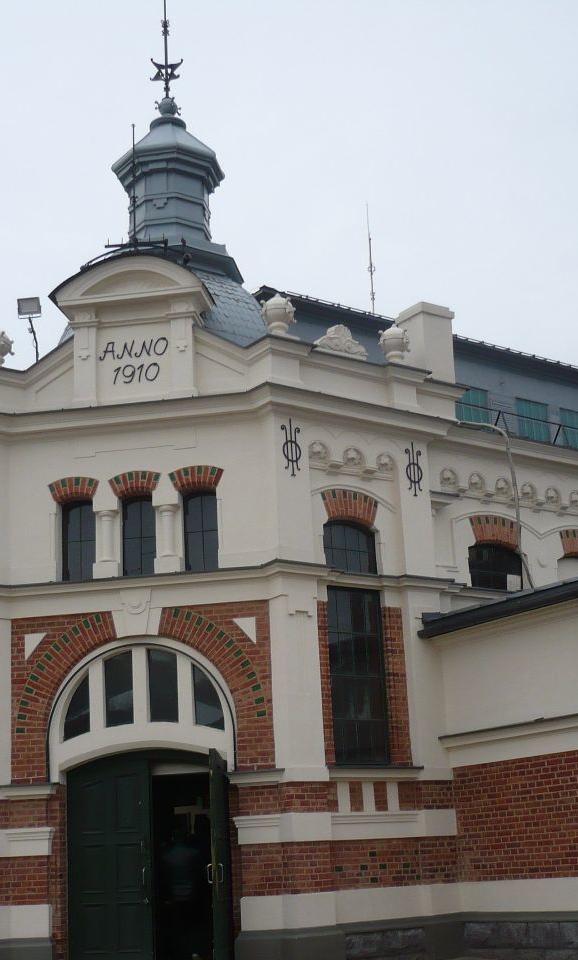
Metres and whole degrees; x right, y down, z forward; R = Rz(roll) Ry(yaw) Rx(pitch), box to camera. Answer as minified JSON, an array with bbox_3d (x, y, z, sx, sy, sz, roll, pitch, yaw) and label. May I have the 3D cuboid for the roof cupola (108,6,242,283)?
[{"bbox_3d":[-2.015,-5.764,21.781,2.100,5.500,2.100,-5,-16,5],"label":"roof cupola"}]

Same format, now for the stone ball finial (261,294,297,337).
[{"bbox_3d":[-0.142,-2.230,17.761,0.486,0.729,0.486,-3,-17,-1],"label":"stone ball finial"}]

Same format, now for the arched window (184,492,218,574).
[{"bbox_3d":[-1.134,0.698,17.138,0.502,1.145,0.150,-5,-16,5],"label":"arched window"}]

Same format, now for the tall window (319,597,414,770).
[{"bbox_3d":[0.873,2.574,16.279,1.387,2.017,0.250,9,-20,-35],"label":"tall window"}]

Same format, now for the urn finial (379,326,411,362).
[{"bbox_3d":[1.564,-1.945,18.980,0.460,0.640,0.460,-3,-16,-1],"label":"urn finial"}]

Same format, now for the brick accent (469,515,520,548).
[{"bbox_3d":[3.007,0.760,19.223,1.022,0.415,0.223,9,-20,-35],"label":"brick accent"}]

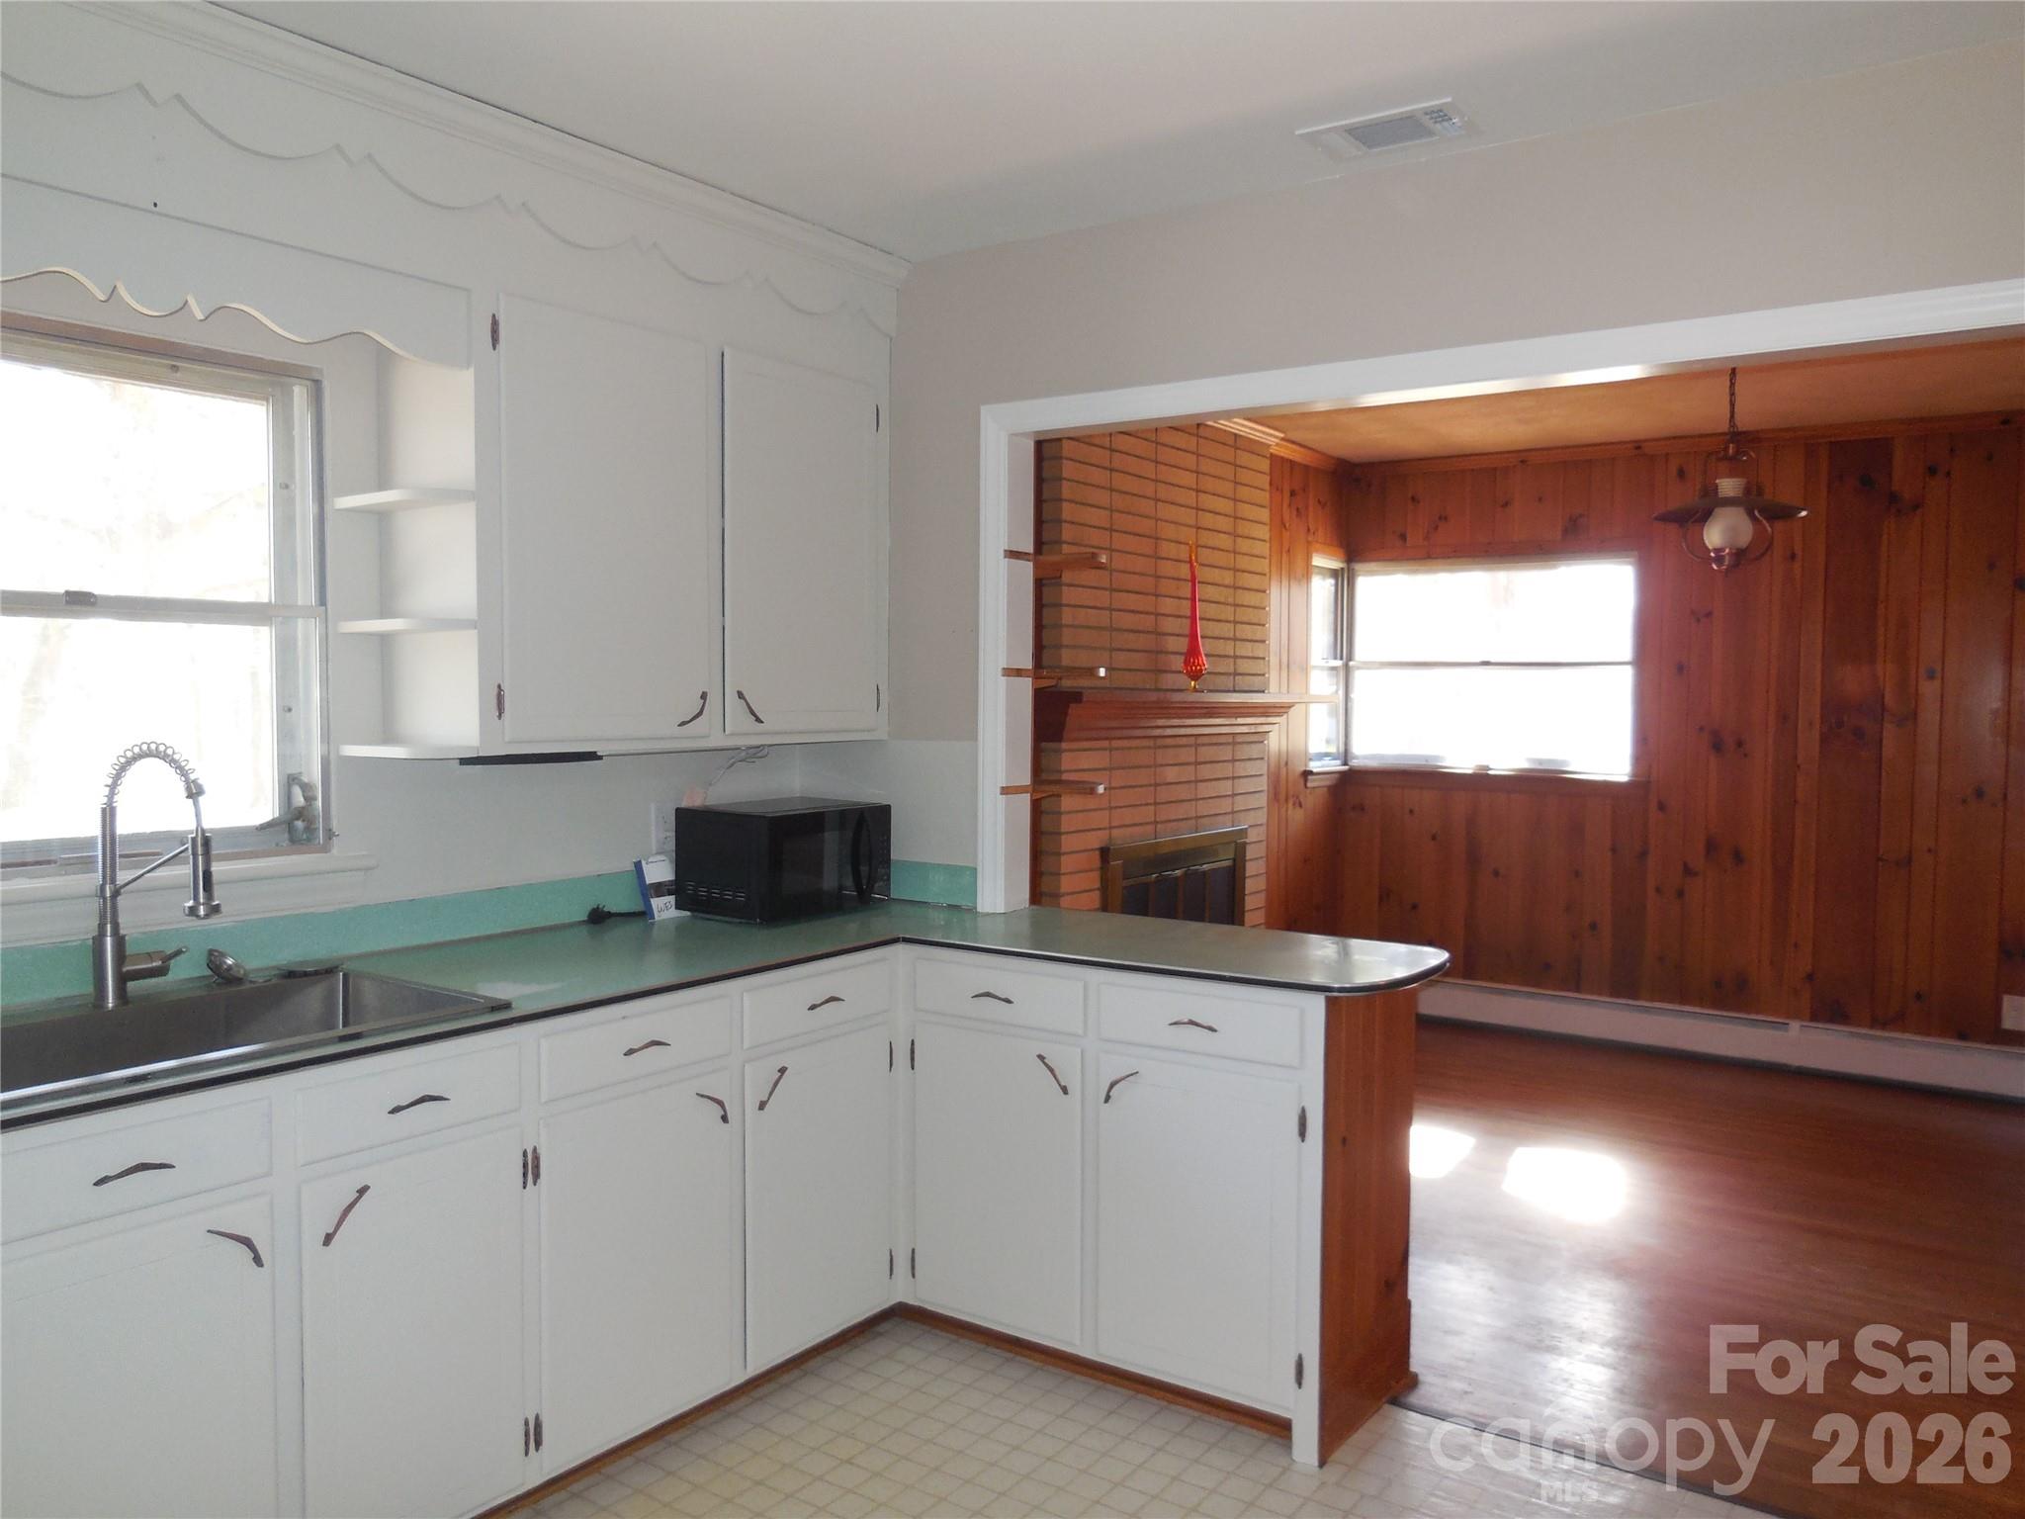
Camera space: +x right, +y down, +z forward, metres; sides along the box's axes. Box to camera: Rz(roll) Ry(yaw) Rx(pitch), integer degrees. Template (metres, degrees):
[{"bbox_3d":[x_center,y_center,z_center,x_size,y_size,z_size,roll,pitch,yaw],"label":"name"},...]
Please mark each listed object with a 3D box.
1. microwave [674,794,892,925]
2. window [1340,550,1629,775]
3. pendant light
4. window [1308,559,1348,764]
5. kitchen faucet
[{"bbox_3d":[-0.539,0.229,3.521,0.330,0.252,0.450,3,3,35],"label":"microwave"},{"bbox_3d":[2.039,-0.400,6.316,1.237,0.905,0.100,3,3,35],"label":"window"},{"bbox_3d":[1.982,-0.839,4.043,0.420,0.630,0.420,3,3,35],"label":"pendant light"},{"bbox_3d":[1.375,-0.417,6.502,0.100,0.905,0.407,3,3,35],"label":"window"},{"bbox_3d":[-1.369,0.184,2.365,0.250,0.430,0.130,2,3,22],"label":"kitchen faucet"}]

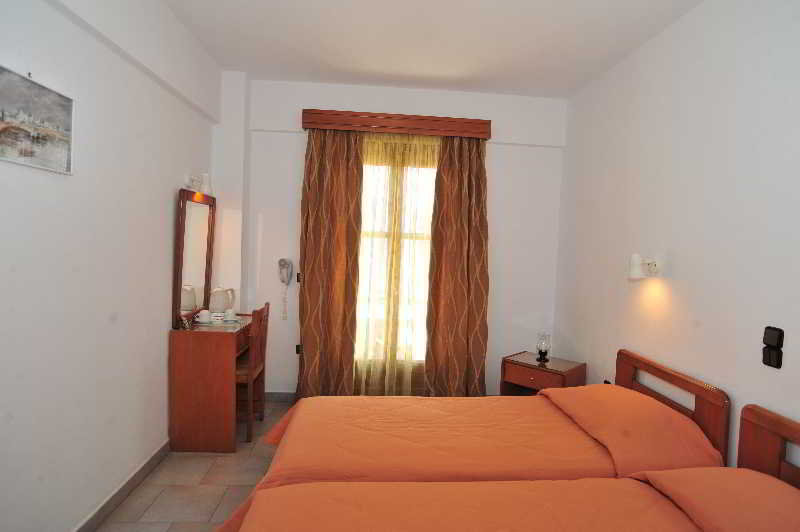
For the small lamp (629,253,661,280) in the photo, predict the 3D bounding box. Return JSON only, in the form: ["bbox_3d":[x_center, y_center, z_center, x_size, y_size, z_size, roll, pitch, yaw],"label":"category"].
[{"bbox_3d":[1.342,0.001,2.447,0.136,0.142,0.111,2,3,-3],"label":"small lamp"}]

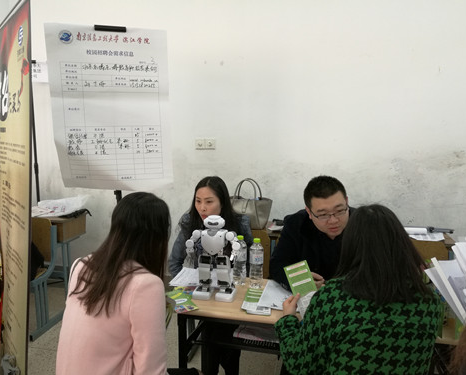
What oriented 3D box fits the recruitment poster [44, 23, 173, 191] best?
[{"bbox_3d":[-0.626,-0.394,2.012,0.600,0.830,0.030,1,11,3],"label":"recruitment poster"}]

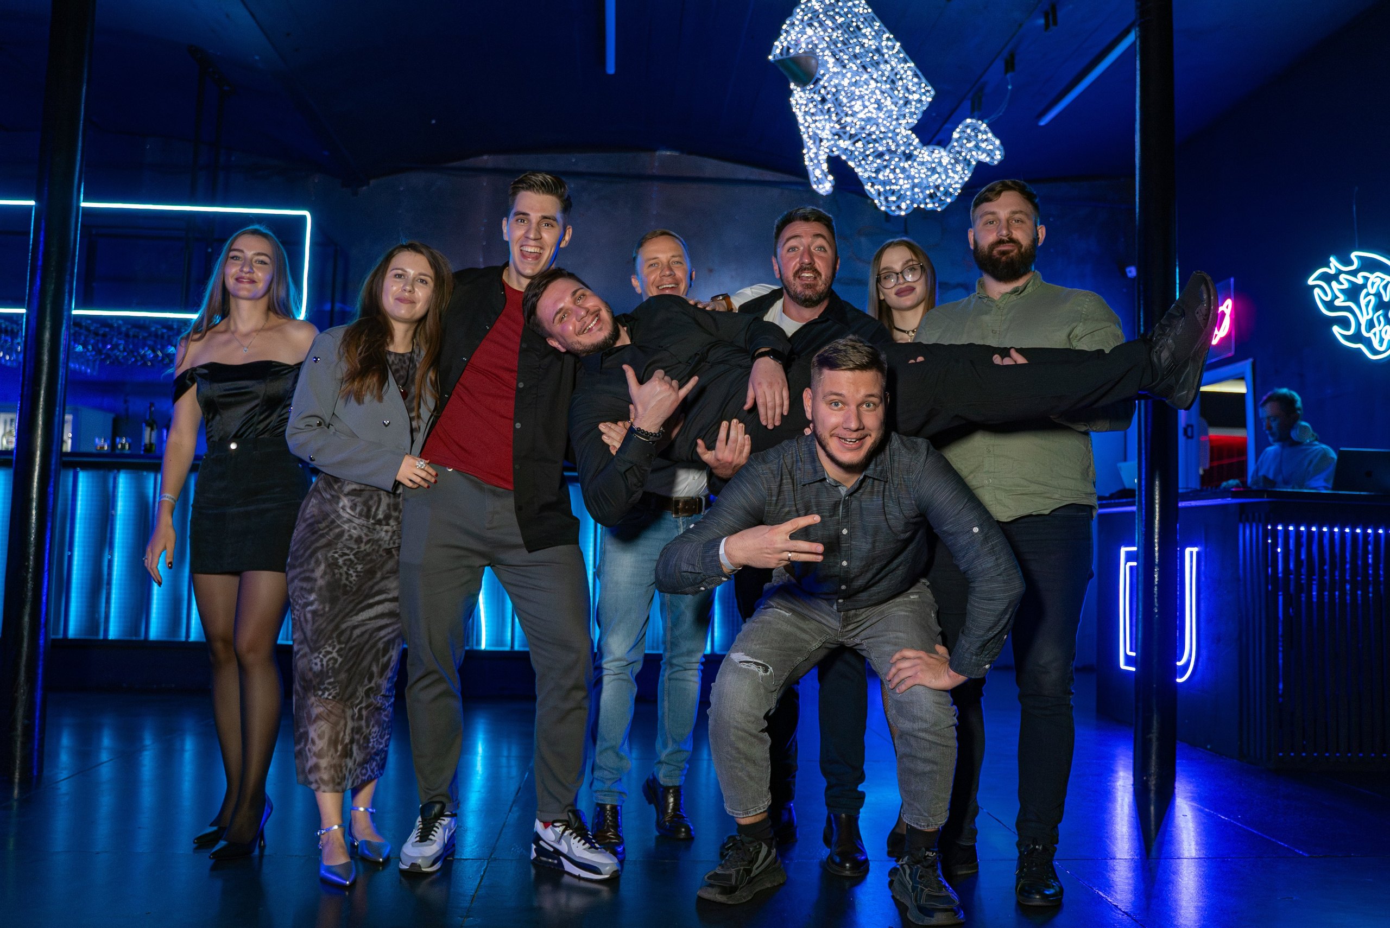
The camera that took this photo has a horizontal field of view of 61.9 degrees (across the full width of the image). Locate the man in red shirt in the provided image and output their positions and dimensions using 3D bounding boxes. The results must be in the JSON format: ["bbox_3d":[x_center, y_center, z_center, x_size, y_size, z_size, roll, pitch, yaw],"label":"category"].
[{"bbox_3d":[-0.518,0.127,3.173,0.640,1.900,0.420,2,-4,-11],"label":"man in red shirt"}]

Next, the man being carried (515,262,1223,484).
[{"bbox_3d":[0.423,-0.203,2.884,1.720,0.530,0.440,2,-41,2],"label":"man being carried"}]

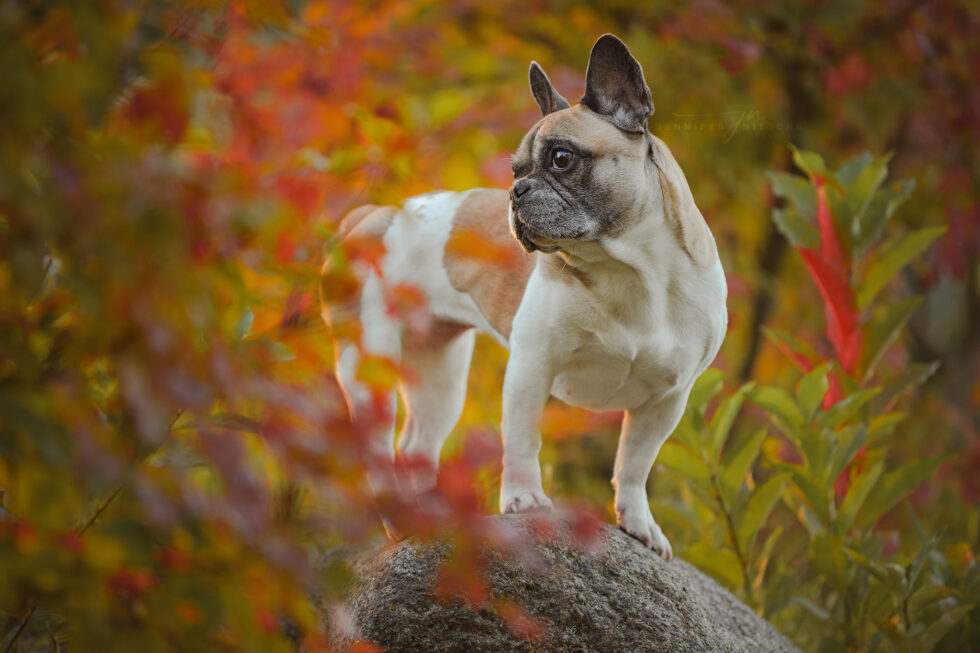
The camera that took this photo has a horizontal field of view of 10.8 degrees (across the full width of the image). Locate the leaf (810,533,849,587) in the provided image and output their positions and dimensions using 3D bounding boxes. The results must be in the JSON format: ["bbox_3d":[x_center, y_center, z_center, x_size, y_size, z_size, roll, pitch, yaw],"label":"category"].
[{"bbox_3d":[0.348,0.239,5.300,0.037,0.055,0.018,0,9,0],"label":"leaf"}]

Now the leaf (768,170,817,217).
[{"bbox_3d":[0.314,-0.133,5.300,0.072,0.031,0.016,44,-6,-9],"label":"leaf"}]

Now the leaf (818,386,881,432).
[{"bbox_3d":[0.382,0.088,5.500,0.079,0.022,0.025,-35,-14,0],"label":"leaf"}]

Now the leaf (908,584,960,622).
[{"bbox_3d":[0.445,0.279,5.200,0.058,0.026,0.018,-26,-8,9],"label":"leaf"}]

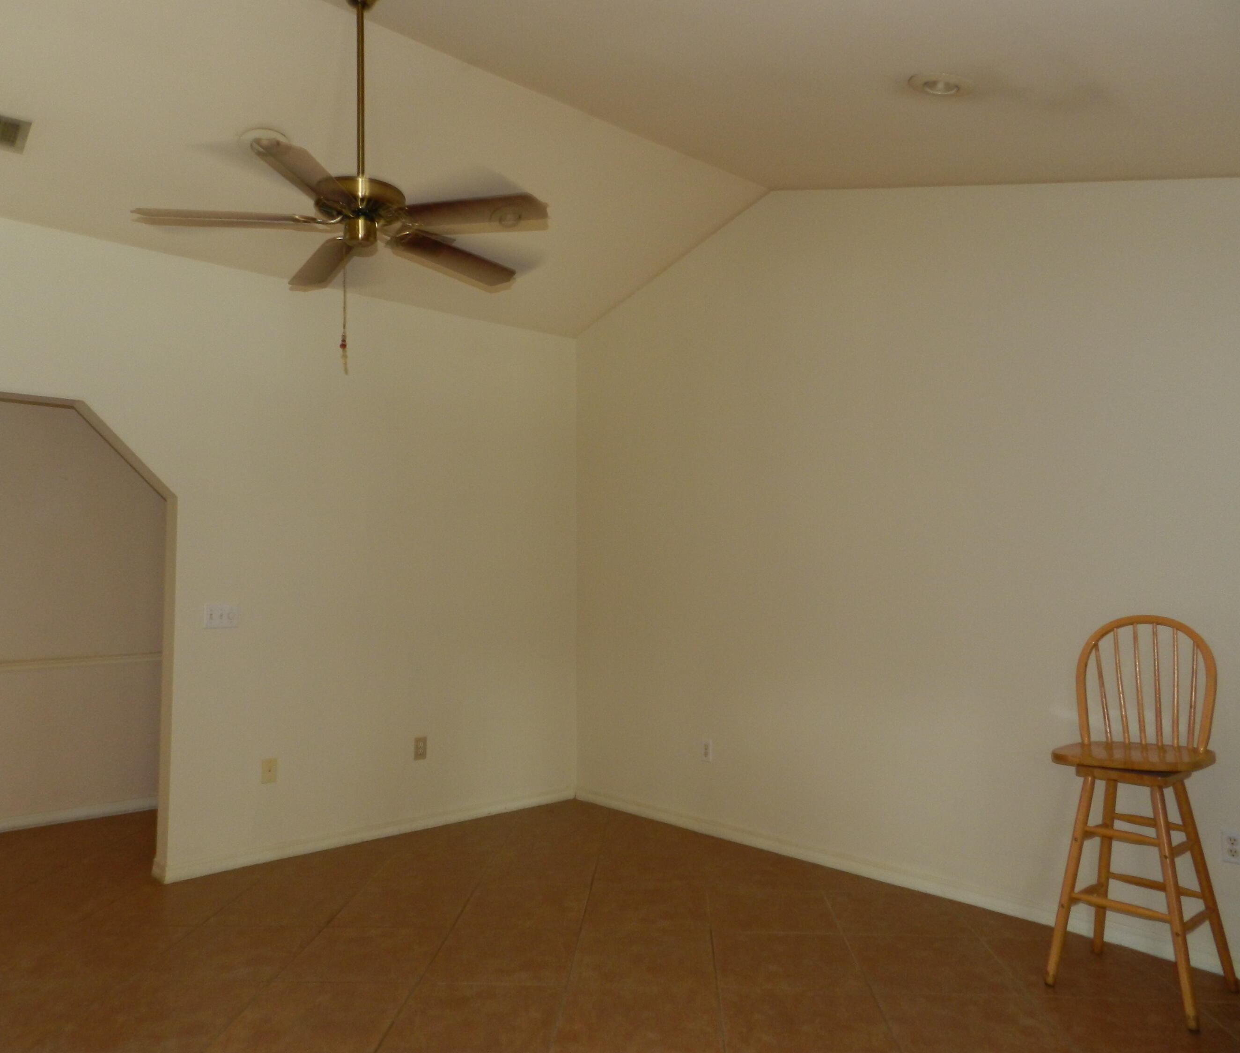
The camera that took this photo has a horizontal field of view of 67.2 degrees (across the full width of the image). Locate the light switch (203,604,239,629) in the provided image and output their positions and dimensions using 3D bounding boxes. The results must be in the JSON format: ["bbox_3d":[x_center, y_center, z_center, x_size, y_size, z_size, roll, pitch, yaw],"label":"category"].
[{"bbox_3d":[-1.906,0.428,4.468,0.163,0.115,0.017,3,-4,-41],"label":"light switch"}]

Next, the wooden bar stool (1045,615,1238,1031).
[{"bbox_3d":[1.740,0.924,3.150,0.502,1.226,0.509,-3,-4,39],"label":"wooden bar stool"}]

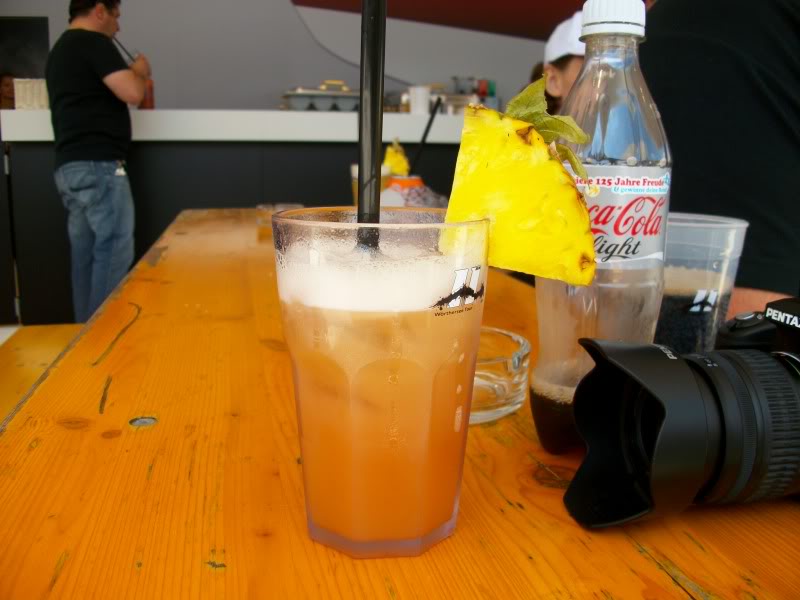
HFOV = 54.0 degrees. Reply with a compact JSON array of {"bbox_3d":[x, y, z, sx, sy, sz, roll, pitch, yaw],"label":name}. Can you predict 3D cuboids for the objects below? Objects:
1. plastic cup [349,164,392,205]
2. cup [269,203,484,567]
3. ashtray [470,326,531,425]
[{"bbox_3d":[-0.062,-0.224,1.668,0.085,0.131,0.085,0,11,0],"label":"plastic cup"},{"bbox_3d":[-0.008,0.030,0.326,0.085,0.131,0.085,0,11,0],"label":"cup"},{"bbox_3d":[0.025,0.045,0.501,0.112,0.036,0.112,0,11,0],"label":"ashtray"}]

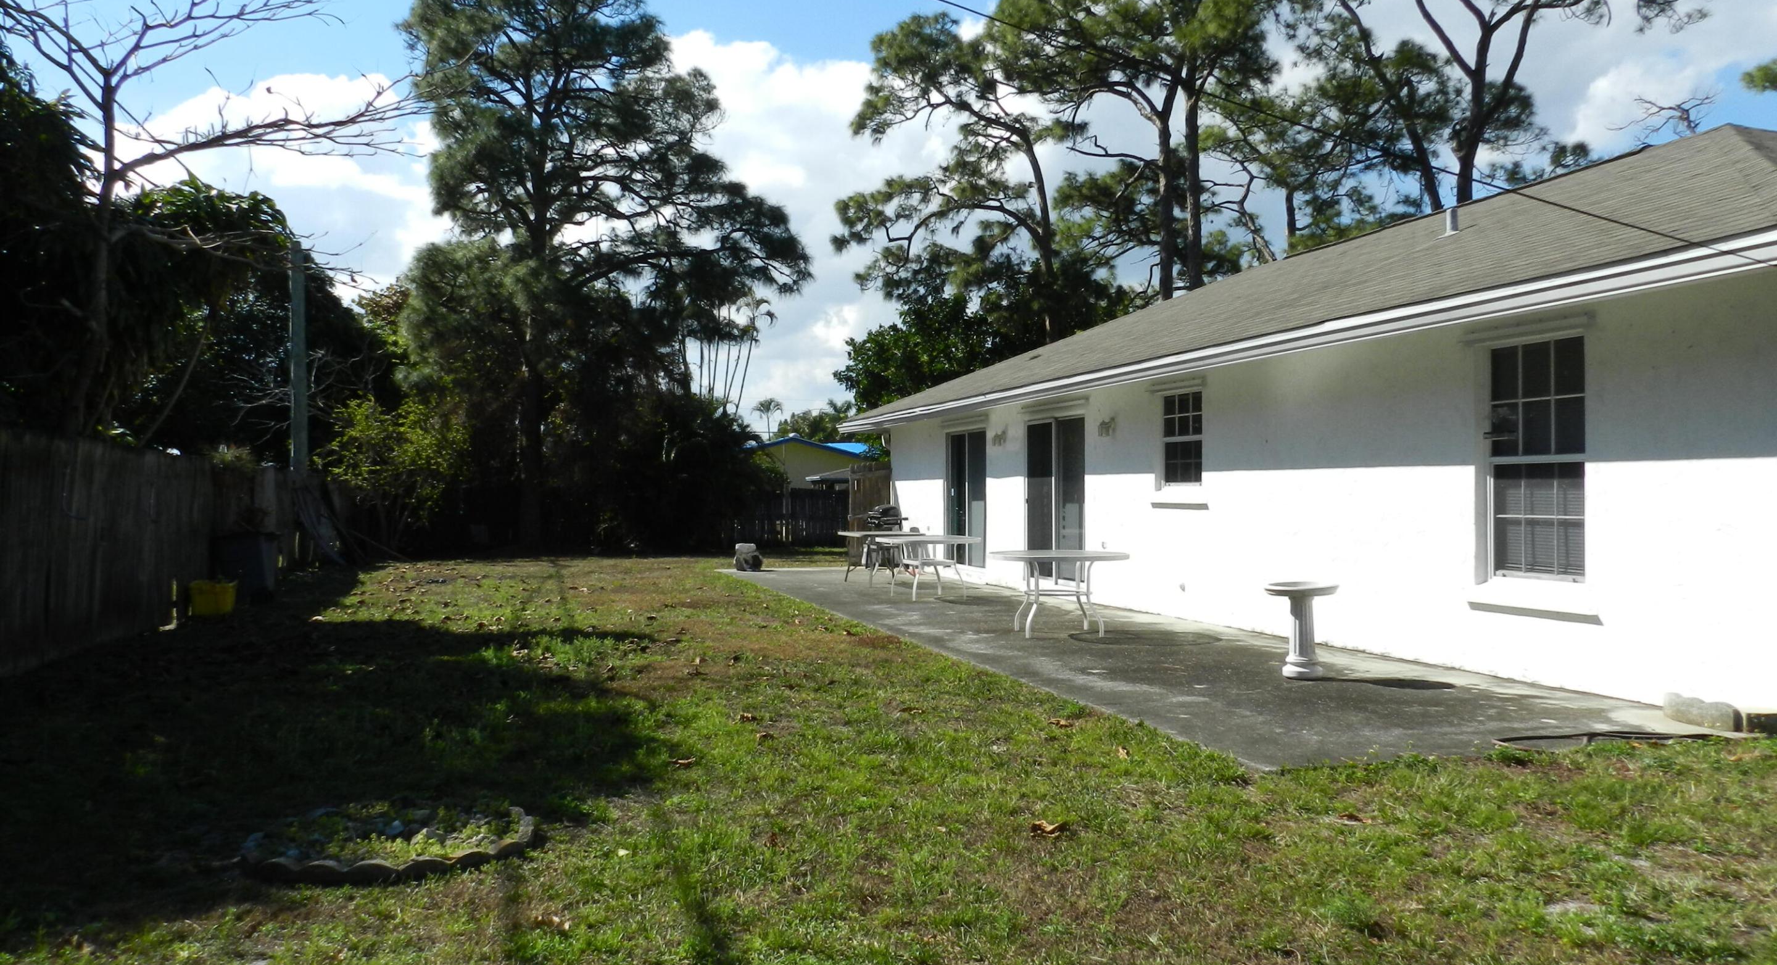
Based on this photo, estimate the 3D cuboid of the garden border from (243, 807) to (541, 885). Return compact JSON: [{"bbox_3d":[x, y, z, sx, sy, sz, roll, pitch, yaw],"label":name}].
[{"bbox_3d":[-1.890,1.351,4.888,1.050,0.110,0.870,0,-1,-20],"label":"garden border"}]

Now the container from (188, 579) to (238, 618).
[{"bbox_3d":[-7.600,1.306,14.438,0.460,0.380,0.410,0,-1,-14],"label":"container"}]

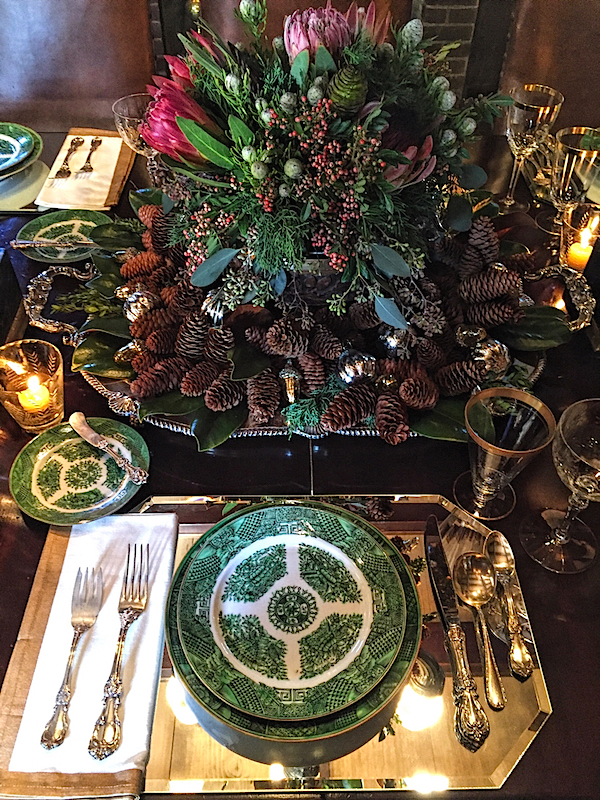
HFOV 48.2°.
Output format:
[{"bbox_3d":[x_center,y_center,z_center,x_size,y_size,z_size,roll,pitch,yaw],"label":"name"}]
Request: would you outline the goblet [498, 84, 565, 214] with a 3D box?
[{"bbox_3d":[0.372,-0.408,1.117,0.087,0.193,0.087,0,46,0],"label":"goblet"}]

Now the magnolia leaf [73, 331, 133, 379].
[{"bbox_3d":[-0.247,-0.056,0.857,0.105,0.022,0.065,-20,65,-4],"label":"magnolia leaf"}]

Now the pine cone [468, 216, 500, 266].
[{"bbox_3d":[0.280,-0.235,0.998,0.045,0.045,0.088,1,67,1],"label":"pine cone"}]

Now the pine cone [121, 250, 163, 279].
[{"bbox_3d":[-0.233,-0.201,0.988,0.071,0.037,0.037,-31,54,-20],"label":"pine cone"}]

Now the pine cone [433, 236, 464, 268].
[{"bbox_3d":[0.213,-0.210,0.955,0.064,0.038,0.038,11,41,-30],"label":"pine cone"}]

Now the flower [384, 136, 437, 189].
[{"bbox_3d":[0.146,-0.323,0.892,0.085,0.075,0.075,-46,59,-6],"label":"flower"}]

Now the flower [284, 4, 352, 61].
[{"bbox_3d":[0.020,-0.382,0.707,0.072,0.074,0.072,0,43,0],"label":"flower"}]

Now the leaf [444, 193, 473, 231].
[{"bbox_3d":[0.224,-0.267,0.953,0.042,0.058,0.012,7,14,6],"label":"leaf"}]

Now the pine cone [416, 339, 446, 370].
[{"bbox_3d":[0.161,-0.056,0.819,0.035,0.058,0.035,-40,51,11],"label":"pine cone"}]

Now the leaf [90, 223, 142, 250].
[{"bbox_3d":[-0.285,-0.255,1.056,0.098,0.022,0.052,1,63,7],"label":"leaf"}]

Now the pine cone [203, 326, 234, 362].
[{"bbox_3d":[-0.104,-0.069,0.851,0.040,0.040,0.056,9,91,-1],"label":"pine cone"}]

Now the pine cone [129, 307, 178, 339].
[{"bbox_3d":[-0.188,-0.099,0.860,0.066,0.036,0.036,-19,50,-17],"label":"pine cone"}]

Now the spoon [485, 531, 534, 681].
[{"bbox_3d":[0.203,0.194,0.652,0.031,0.022,0.154,2,46,1],"label":"spoon"}]

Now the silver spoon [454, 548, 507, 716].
[{"bbox_3d":[0.176,0.211,0.633,0.043,0.025,0.152,1,46,0],"label":"silver spoon"}]

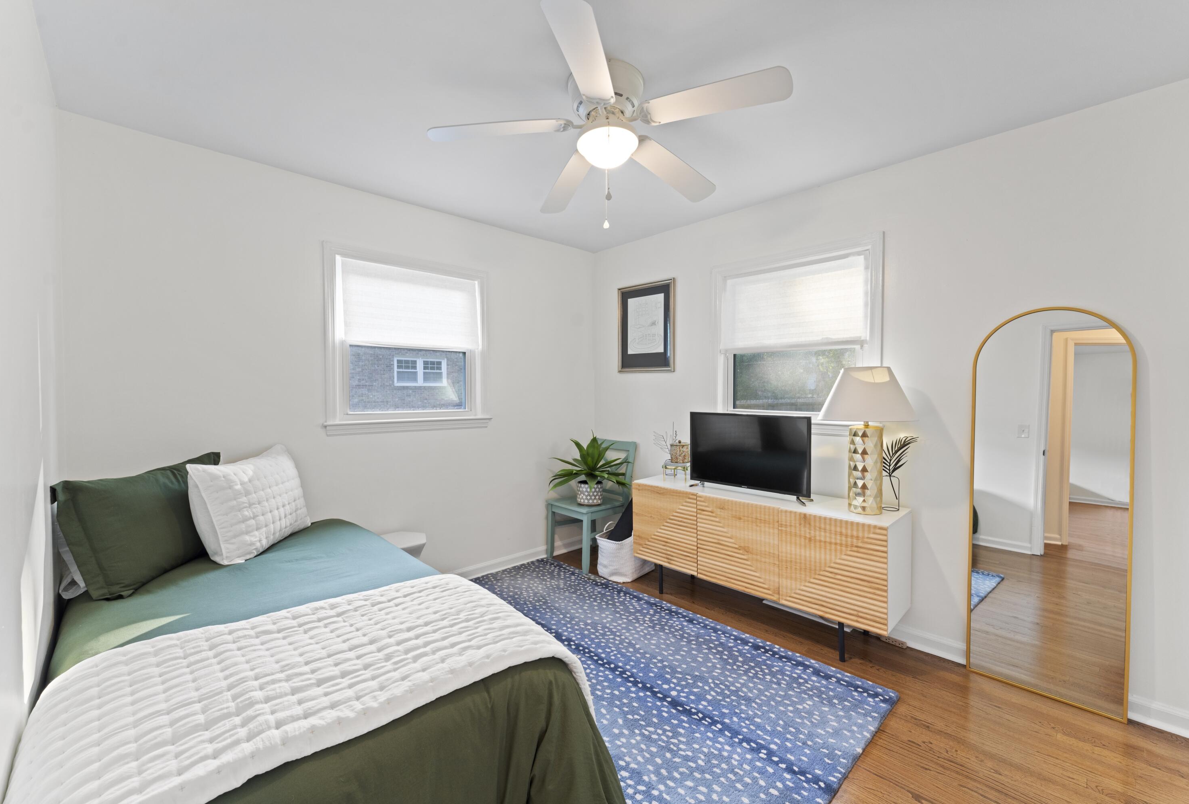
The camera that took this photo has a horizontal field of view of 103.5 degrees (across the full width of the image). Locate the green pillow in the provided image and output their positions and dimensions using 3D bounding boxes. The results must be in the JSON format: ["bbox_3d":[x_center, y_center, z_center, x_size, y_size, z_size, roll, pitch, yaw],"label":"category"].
[{"bbox_3d":[-1.683,0.443,1.845,0.170,0.420,0.610,-17,-1,7],"label":"green pillow"}]

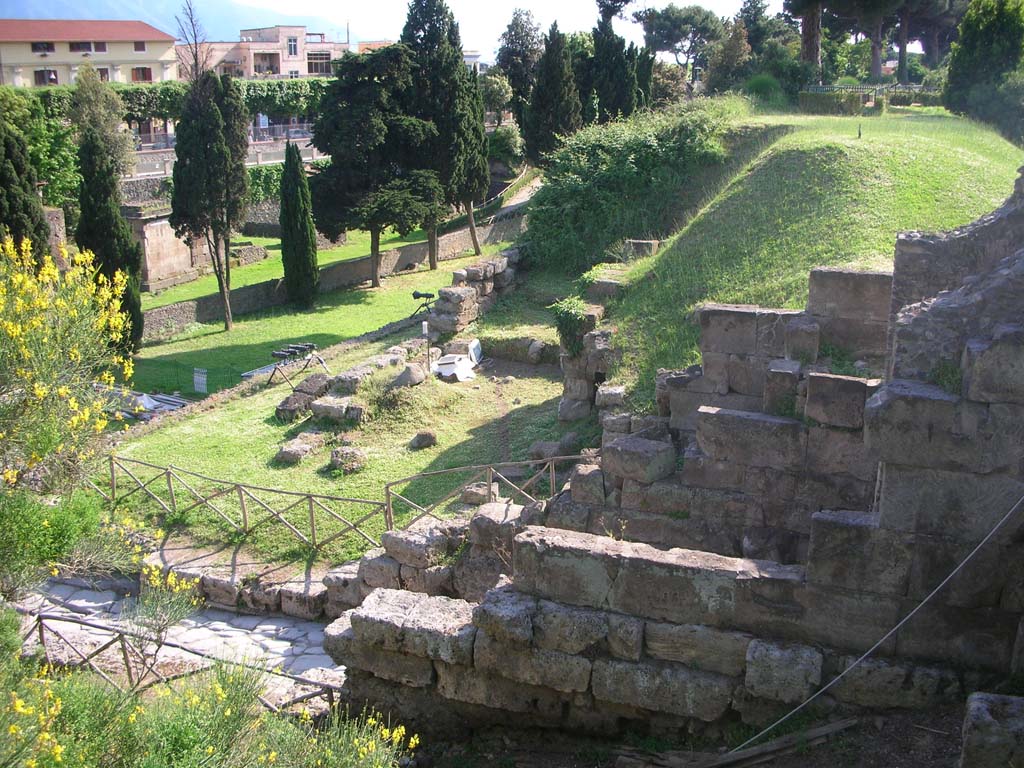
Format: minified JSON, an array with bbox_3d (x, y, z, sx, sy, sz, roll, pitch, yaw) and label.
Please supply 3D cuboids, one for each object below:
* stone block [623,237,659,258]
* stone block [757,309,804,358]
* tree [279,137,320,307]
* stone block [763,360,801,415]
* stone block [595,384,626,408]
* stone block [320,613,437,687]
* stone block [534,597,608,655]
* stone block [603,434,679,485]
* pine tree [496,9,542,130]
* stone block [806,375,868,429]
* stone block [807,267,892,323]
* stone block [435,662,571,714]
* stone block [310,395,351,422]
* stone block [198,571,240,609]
[{"bbox_3d":[3.824,-4.003,30.679,0.980,0.480,0.600,4,18,14],"label":"stone block"},{"bbox_3d":[4.137,-0.816,15.781,0.697,0.691,0.600,6,18,19],"label":"stone block"},{"bbox_3d":[-8.681,-6.367,41.640,1.478,6.520,1.478,0,15,0],"label":"tree"},{"bbox_3d":[3.372,0.059,12.939,0.380,0.550,0.550,6,17,19],"label":"stone block"},{"bbox_3d":[2.319,0.281,23.528,0.646,0.339,0.500,5,16,18],"label":"stone block"},{"bbox_3d":[-1.768,3.823,15.045,1.700,0.450,0.770,6,17,19],"label":"stone block"},{"bbox_3d":[0.873,3.084,13.894,1.023,0.738,0.700,6,18,19],"label":"stone block"},{"bbox_3d":[1.972,1.168,16.017,0.883,0.530,0.605,11,20,34],"label":"stone block"},{"bbox_3d":[0.520,-21.481,71.862,3.200,9.400,3.200,0,16,0],"label":"pine tree"},{"bbox_3d":[4.667,0.162,14.890,0.794,0.628,0.558,4,17,17],"label":"stone block"},{"bbox_3d":[5.050,-1.353,15.449,1.180,0.710,0.550,6,16,21],"label":"stone block"},{"bbox_3d":[-0.048,4.072,14.552,1.911,0.539,0.700,6,18,19],"label":"stone block"},{"bbox_3d":[-4.671,0.650,27.268,1.039,0.452,0.600,6,17,22],"label":"stone block"},{"bbox_3d":[-5.060,3.618,18.402,0.724,0.491,0.450,6,16,21],"label":"stone block"}]

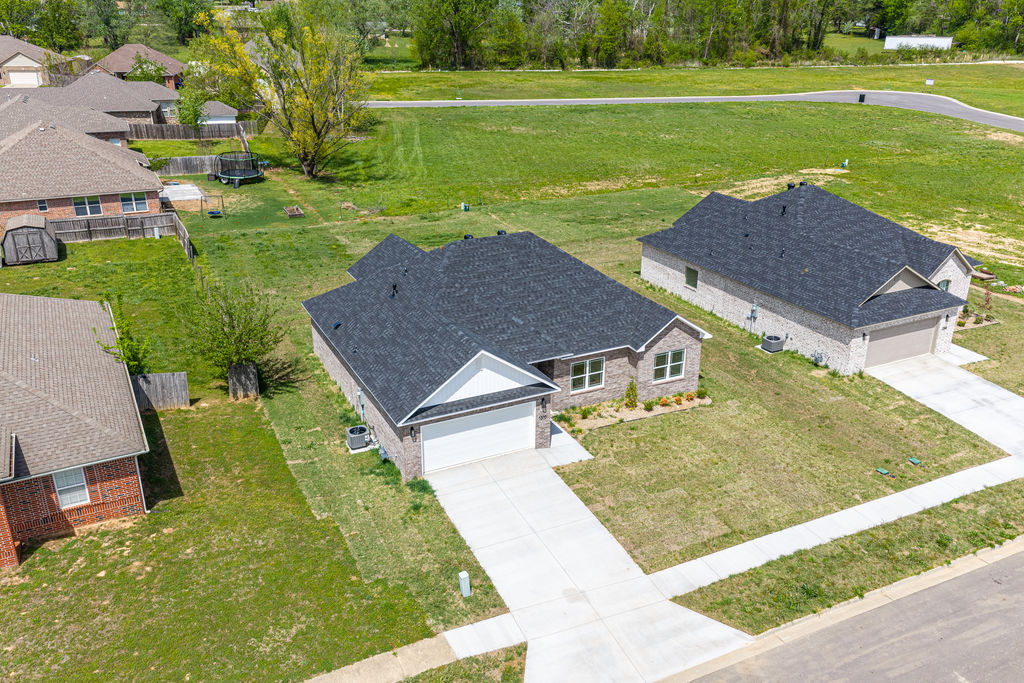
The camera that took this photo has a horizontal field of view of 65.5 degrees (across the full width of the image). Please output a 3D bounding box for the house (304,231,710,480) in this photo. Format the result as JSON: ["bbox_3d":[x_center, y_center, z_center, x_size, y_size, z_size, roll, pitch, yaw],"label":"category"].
[{"bbox_3d":[-1.468,-2.283,40.355,15.950,6.800,20.000,-11,24,-25],"label":"house"}]

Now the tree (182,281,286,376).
[{"bbox_3d":[-13.053,-0.256,36.992,4.900,5.480,4.800,-11,24,-25],"label":"tree"}]

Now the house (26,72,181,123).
[{"bbox_3d":[-53.623,-32.338,105.939,18.000,6.500,16.500,-11,24,-25],"label":"house"}]

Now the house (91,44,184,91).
[{"bbox_3d":[-59.243,-43.492,126.000,15.000,6.600,14.000,-10,24,-24],"label":"house"}]

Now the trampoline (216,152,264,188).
[{"bbox_3d":[-26.588,-16.820,77.827,4.500,2.750,4.500,-11,24,-25],"label":"trampoline"}]

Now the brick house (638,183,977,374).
[{"bbox_3d":[18.752,-6.187,49.183,15.500,7.000,21.000,-10,24,-23],"label":"brick house"}]

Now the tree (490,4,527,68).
[{"bbox_3d":[-1.189,-78.450,205.167,9.800,15.400,9.500,0,22,0],"label":"tree"}]

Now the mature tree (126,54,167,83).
[{"bbox_3d":[-53.225,-39.154,117.104,5.800,6.000,5.600,-11,24,-25],"label":"mature tree"}]

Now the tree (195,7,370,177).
[{"bbox_3d":[-22.493,-24.091,78.065,16.500,15.950,16.000,-11,24,-25],"label":"tree"}]

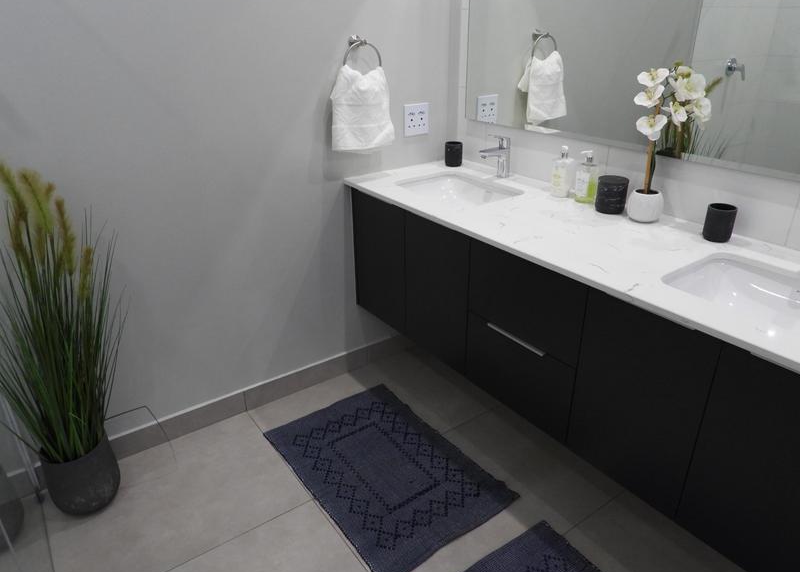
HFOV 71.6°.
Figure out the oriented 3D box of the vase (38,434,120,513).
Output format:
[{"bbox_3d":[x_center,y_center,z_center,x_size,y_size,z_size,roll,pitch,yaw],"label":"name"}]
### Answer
[{"bbox_3d":[-1.069,0.621,1.866,0.202,0.236,0.202,-17,30,-32],"label":"vase"}]

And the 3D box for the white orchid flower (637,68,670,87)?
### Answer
[{"bbox_3d":[0.719,-0.591,1.573,0.040,0.055,0.085,-20,32,-36],"label":"white orchid flower"}]

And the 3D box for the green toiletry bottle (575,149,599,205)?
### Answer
[{"bbox_3d":[0.648,-0.377,1.927,0.049,0.166,0.063,-13,28,-25],"label":"green toiletry bottle"}]

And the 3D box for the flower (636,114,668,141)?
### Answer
[{"bbox_3d":[0.727,-0.456,1.596,0.036,0.072,0.083,-20,32,-36],"label":"flower"}]

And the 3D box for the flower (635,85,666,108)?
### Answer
[{"bbox_3d":[0.716,-0.543,1.591,0.038,0.067,0.080,-20,32,-36],"label":"flower"}]

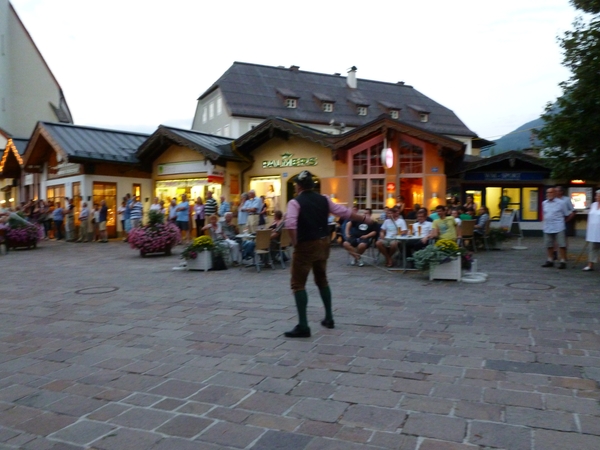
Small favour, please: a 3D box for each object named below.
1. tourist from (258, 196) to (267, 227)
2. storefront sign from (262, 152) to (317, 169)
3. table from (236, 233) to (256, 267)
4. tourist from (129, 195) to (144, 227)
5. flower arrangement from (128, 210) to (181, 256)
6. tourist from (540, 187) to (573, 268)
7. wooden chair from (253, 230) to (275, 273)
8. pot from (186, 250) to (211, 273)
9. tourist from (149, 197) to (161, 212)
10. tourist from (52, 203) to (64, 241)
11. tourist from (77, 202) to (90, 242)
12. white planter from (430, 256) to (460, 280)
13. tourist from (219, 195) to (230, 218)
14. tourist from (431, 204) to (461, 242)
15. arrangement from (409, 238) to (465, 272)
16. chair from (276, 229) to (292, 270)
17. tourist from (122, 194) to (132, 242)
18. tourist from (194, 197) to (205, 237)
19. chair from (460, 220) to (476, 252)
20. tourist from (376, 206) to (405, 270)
[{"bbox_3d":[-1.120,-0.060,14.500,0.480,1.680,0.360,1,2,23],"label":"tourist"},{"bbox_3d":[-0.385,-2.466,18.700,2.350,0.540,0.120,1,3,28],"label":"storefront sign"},{"bbox_3d":[-1.077,0.574,11.038,0.740,0.710,0.740,0,3,0],"label":"table"},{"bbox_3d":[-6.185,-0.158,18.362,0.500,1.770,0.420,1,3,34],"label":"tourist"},{"bbox_3d":[-4.261,0.228,14.172,1.360,1.330,1.200,0,2,0],"label":"flower arrangement"},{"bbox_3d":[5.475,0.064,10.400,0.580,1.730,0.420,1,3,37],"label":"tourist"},{"bbox_3d":[-0.838,0.563,10.881,0.430,0.900,0.500,-2,3,-34],"label":"wooden chair"},{"bbox_3d":[-2.257,0.788,10.850,0.460,0.470,0.470,0,2,0],"label":"pot"},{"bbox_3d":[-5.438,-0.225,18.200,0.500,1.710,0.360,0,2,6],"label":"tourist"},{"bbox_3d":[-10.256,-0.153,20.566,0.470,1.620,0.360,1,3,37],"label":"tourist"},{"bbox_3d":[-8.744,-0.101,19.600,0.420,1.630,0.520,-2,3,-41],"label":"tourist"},{"bbox_3d":[2.760,0.768,9.245,0.540,0.490,0.530,1,3,14],"label":"white planter"},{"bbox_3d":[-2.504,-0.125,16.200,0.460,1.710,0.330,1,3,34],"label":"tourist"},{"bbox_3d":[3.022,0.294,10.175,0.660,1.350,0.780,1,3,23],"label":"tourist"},{"bbox_3d":[2.531,0.566,9.000,1.000,0.640,0.650,0,2,0],"label":"arrangement"},{"bbox_3d":[-0.390,0.539,11.381,0.430,0.900,0.500,-2,3,-41],"label":"chair"},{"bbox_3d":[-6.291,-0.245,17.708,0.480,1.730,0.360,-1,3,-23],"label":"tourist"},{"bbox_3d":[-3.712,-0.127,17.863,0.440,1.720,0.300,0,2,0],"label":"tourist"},{"bbox_3d":[4.770,0.336,14.131,0.500,0.900,0.550,-1,3,-12],"label":"chair"},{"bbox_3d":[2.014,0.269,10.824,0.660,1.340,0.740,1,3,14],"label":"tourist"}]

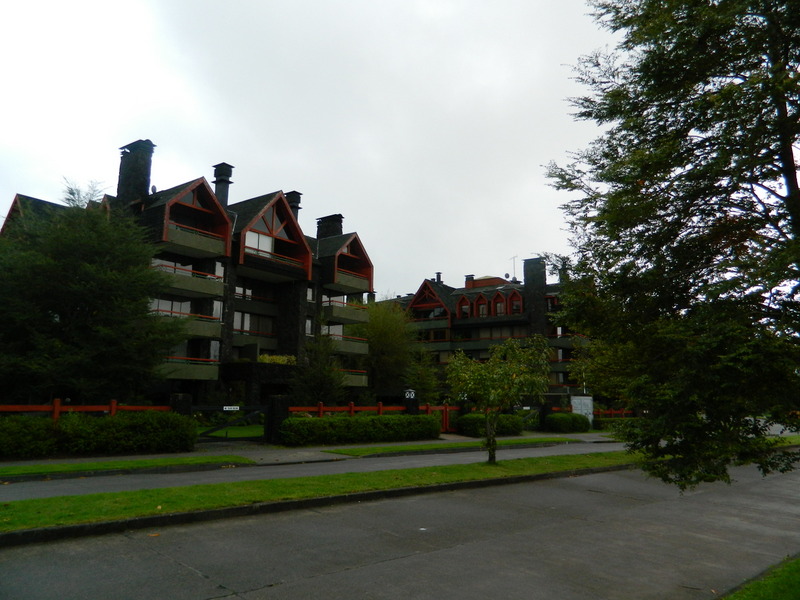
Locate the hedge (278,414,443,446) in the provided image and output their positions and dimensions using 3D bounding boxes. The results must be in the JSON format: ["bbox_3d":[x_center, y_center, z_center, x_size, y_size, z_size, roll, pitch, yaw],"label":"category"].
[{"bbox_3d":[-1.369,5.228,23.508,7.272,1.066,1.300,10,-13,-41],"label":"hedge"}]

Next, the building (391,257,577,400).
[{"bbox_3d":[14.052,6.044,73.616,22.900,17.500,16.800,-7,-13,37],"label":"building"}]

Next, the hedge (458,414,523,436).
[{"bbox_3d":[4.703,6.390,29.776,3.832,1.135,1.300,10,-13,-41],"label":"hedge"}]

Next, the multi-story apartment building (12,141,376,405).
[{"bbox_3d":[-16.361,0.900,46.409,21.500,17.300,20.000,-7,-13,37],"label":"multi-story apartment building"}]

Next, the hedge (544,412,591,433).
[{"bbox_3d":[10.043,7.326,34.610,2.655,1.124,1.400,10,-13,-41],"label":"hedge"}]

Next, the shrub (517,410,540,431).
[{"bbox_3d":[7.991,7.510,35.997,1.198,1.202,1.198,1,-10,0],"label":"shrub"}]

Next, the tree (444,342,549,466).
[{"bbox_3d":[2.717,2.741,15.885,2.842,3.372,2.842,1,-10,0],"label":"tree"}]

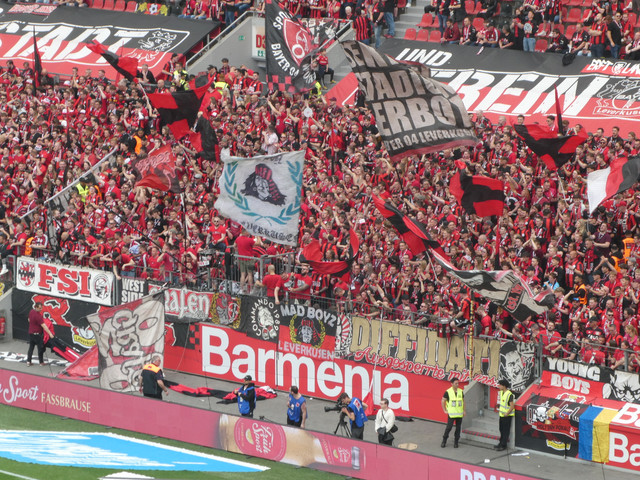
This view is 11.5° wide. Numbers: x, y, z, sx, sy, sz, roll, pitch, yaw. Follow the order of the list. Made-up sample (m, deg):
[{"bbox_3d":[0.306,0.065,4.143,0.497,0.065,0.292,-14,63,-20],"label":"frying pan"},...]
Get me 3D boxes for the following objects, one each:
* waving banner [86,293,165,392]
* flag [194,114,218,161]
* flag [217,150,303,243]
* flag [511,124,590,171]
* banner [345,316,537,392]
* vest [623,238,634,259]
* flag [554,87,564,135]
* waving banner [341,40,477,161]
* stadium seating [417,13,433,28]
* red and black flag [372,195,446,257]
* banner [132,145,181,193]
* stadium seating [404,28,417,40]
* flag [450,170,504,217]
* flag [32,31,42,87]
[{"bbox_3d":[-5.448,2.850,89.300,2.300,2.800,0.500,4,10,24],"label":"waving banner"},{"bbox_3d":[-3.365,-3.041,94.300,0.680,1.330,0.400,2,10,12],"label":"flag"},{"bbox_3d":[-1.661,-1.167,87.300,2.500,2.600,0.500,2,10,11],"label":"flag"},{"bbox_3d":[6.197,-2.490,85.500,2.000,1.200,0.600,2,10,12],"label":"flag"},{"bbox_3d":[3.173,2.922,85.031,6.660,1.320,0.120,8,13,41],"label":"banner"},{"bbox_3d":[8.376,0.217,86.200,0.500,0.680,0.320,6,11,33],"label":"vest"},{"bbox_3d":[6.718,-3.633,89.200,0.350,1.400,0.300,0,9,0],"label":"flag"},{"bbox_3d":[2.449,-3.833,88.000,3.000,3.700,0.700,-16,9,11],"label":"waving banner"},{"bbox_3d":[3.276,-6.882,99.700,0.450,0.420,0.400,8,13,41],"label":"stadium seating"},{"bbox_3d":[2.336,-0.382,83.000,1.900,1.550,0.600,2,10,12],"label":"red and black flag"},{"bbox_3d":[-4.771,-2.087,92.800,1.500,1.350,0.400,2,10,11],"label":"banner"},{"bbox_3d":[2.937,-6.653,103.200,0.440,0.430,0.400,8,13,41],"label":"stadium seating"},{"bbox_3d":[4.269,-1.260,86.200,1.550,1.300,0.500,3,10,20],"label":"flag"},{"bbox_3d":[-9.061,-5.822,102.000,0.350,1.800,0.300,0,9,0],"label":"flag"}]

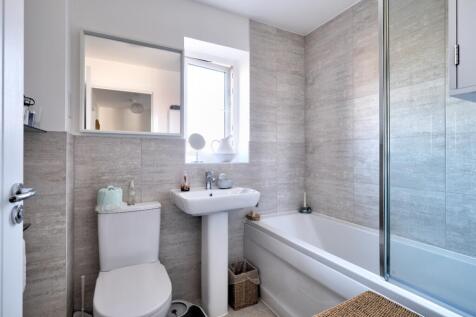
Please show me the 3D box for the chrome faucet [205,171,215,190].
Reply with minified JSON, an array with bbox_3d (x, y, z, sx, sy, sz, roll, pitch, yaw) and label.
[{"bbox_3d":[-0.220,0.173,1.635,0.046,0.142,0.125,0,0,-27],"label":"chrome faucet"}]

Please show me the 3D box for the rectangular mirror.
[{"bbox_3d":[-0.712,-0.487,1.490,0.650,0.648,0.030,0,0,-27],"label":"rectangular mirror"}]

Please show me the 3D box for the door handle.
[{"bbox_3d":[-0.550,0.091,0.534,0.050,0.053,0.138,0,0,-27],"label":"door handle"}]

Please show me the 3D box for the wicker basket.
[{"bbox_3d":[0.034,0.968,1.660,0.200,0.275,0.190,0,0,-27],"label":"wicker basket"}]

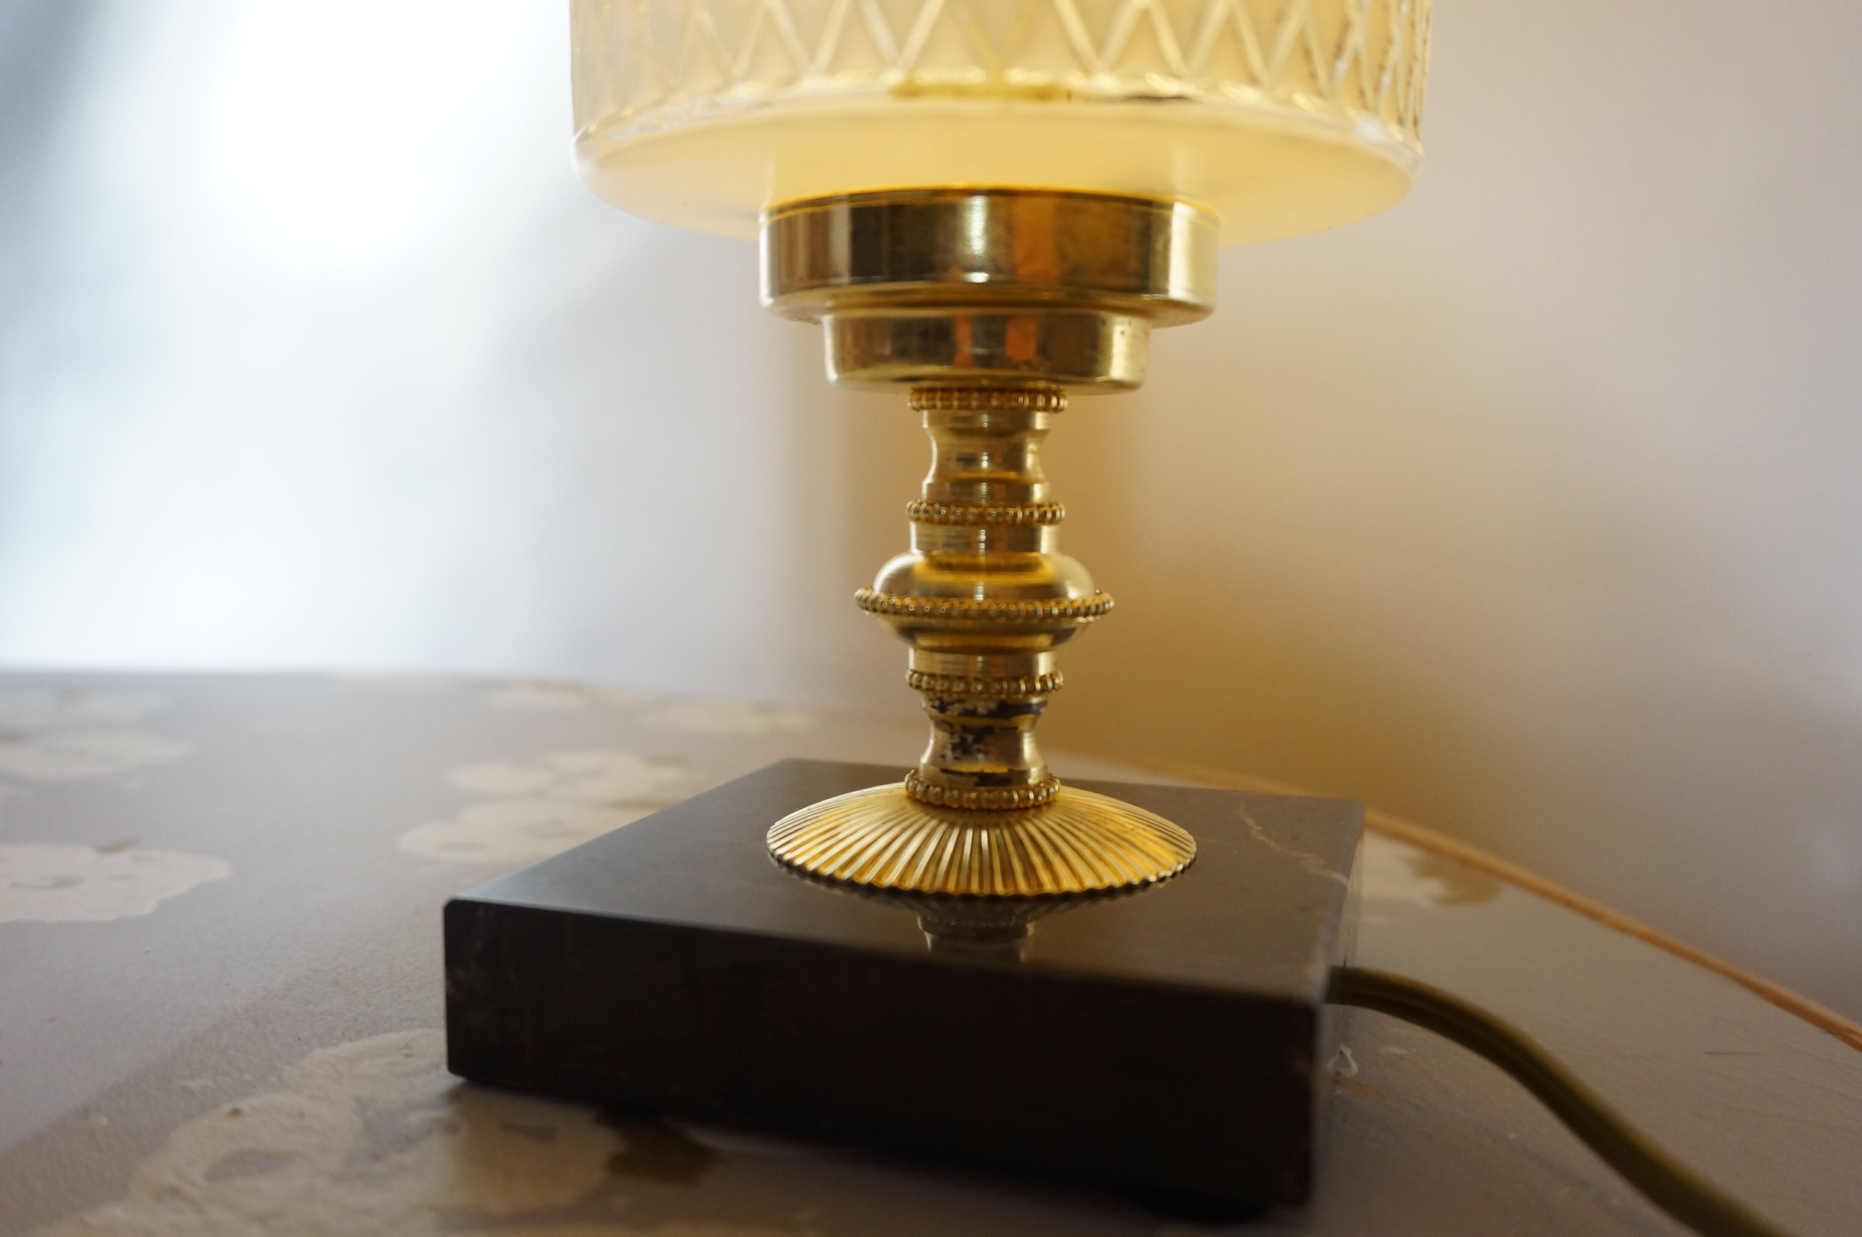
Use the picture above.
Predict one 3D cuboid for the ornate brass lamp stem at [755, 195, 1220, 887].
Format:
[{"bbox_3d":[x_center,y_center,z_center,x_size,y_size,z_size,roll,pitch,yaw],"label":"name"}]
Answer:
[{"bbox_3d":[0.008,-0.011,0.207,0.063,0.087,0.063,2,5,19],"label":"ornate brass lamp stem"}]

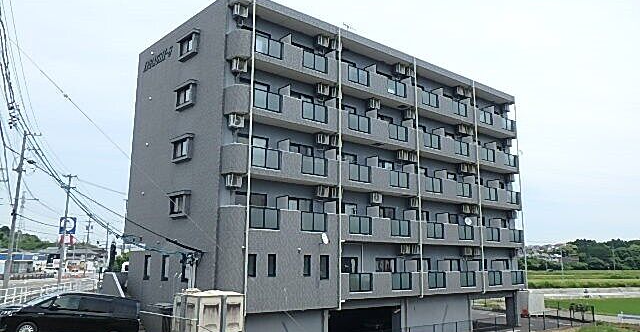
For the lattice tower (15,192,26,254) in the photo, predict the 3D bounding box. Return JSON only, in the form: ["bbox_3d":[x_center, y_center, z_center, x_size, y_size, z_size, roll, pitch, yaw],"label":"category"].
[{"bbox_3d":[-133.948,26.260,240.088,2.600,29.000,2.600,9,-14,-40],"label":"lattice tower"}]

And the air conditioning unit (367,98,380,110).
[{"bbox_3d":[3.198,-3.607,31.223,0.760,0.550,0.290,9,-14,-38],"label":"air conditioning unit"}]

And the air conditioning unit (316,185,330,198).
[{"bbox_3d":[0.097,1.387,28.091,0.790,0.550,0.290,9,-14,-41],"label":"air conditioning unit"}]

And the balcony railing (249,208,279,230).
[{"bbox_3d":[-2.543,2.463,24.877,1.709,0.925,0.060,9,-14,-41],"label":"balcony railing"}]

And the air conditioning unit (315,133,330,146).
[{"bbox_3d":[0.106,-1.394,28.601,0.790,0.550,0.290,9,-14,-41],"label":"air conditioning unit"}]

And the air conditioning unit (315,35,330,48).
[{"bbox_3d":[0.113,-6.826,29.588,0.790,0.550,0.290,9,-14,-41],"label":"air conditioning unit"}]

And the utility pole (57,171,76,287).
[{"bbox_3d":[-27.203,6.794,57.076,1.500,11.882,0.450,2,-11,-10],"label":"utility pole"}]

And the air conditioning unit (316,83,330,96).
[{"bbox_3d":[0.178,-4.084,28.823,0.760,0.550,0.290,9,-14,-38],"label":"air conditioning unit"}]

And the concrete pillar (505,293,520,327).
[{"bbox_3d":[13.779,10.206,38.534,0.555,2.477,0.616,9,-14,-41],"label":"concrete pillar"}]

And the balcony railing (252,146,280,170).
[{"bbox_3d":[-2.532,-0.336,25.392,1.676,0.907,0.060,9,-14,-41],"label":"balcony railing"}]

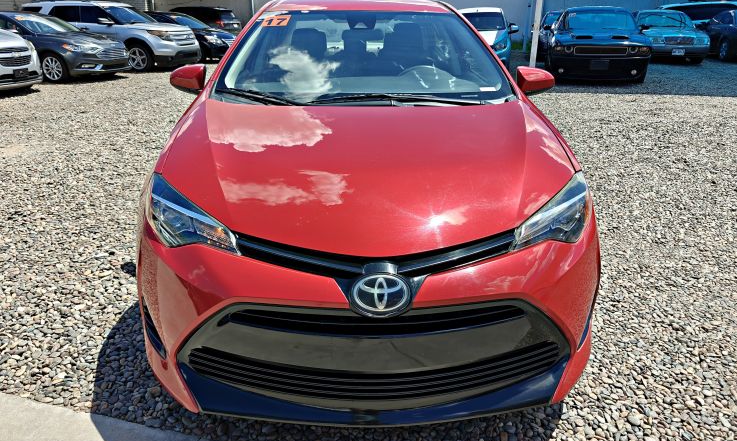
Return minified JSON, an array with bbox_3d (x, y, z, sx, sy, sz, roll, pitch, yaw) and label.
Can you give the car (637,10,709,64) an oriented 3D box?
[{"bbox_3d":[9.227,-5.843,15.447,1.760,1.430,4.700,6,24,15],"label":"car"}]

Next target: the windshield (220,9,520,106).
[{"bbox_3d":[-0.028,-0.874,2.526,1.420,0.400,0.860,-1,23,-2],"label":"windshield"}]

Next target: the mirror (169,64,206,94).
[{"bbox_3d":[-0.961,-0.736,2.621,0.205,0.155,0.140,-1,23,-2],"label":"mirror"}]

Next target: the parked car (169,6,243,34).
[{"bbox_3d":[-7.855,-8.084,20.723,4.600,1.720,1.850,6,24,16],"label":"parked car"}]

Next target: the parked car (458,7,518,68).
[{"bbox_3d":[2.803,-4.665,12.657,1.760,1.500,4.200,6,23,14],"label":"parked car"}]

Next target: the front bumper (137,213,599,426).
[{"bbox_3d":[0.027,0.326,1.588,1.740,0.520,0.600,-1,23,-2],"label":"front bumper"}]

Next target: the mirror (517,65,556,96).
[{"bbox_3d":[0.903,-0.745,2.662,0.205,0.155,0.140,-1,23,-2],"label":"mirror"}]

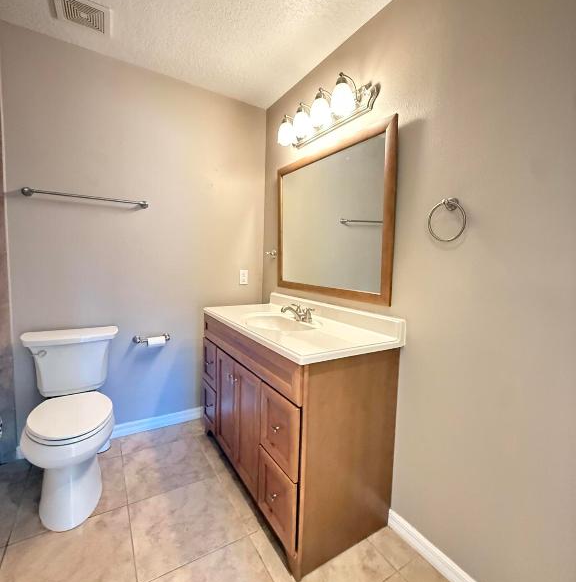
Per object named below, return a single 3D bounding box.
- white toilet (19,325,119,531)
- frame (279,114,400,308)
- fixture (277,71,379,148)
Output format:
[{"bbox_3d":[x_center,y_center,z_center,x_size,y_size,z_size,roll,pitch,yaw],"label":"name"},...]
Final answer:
[{"bbox_3d":[-1.160,0.668,1.674,0.460,0.785,0.710,-1,6,-31],"label":"white toilet"},{"bbox_3d":[0.214,-0.406,1.868,0.030,0.858,1.063,-1,6,-31],"label":"frame"},{"bbox_3d":[0.161,-0.993,1.771,0.205,0.200,0.770,-1,6,-31],"label":"fixture"}]

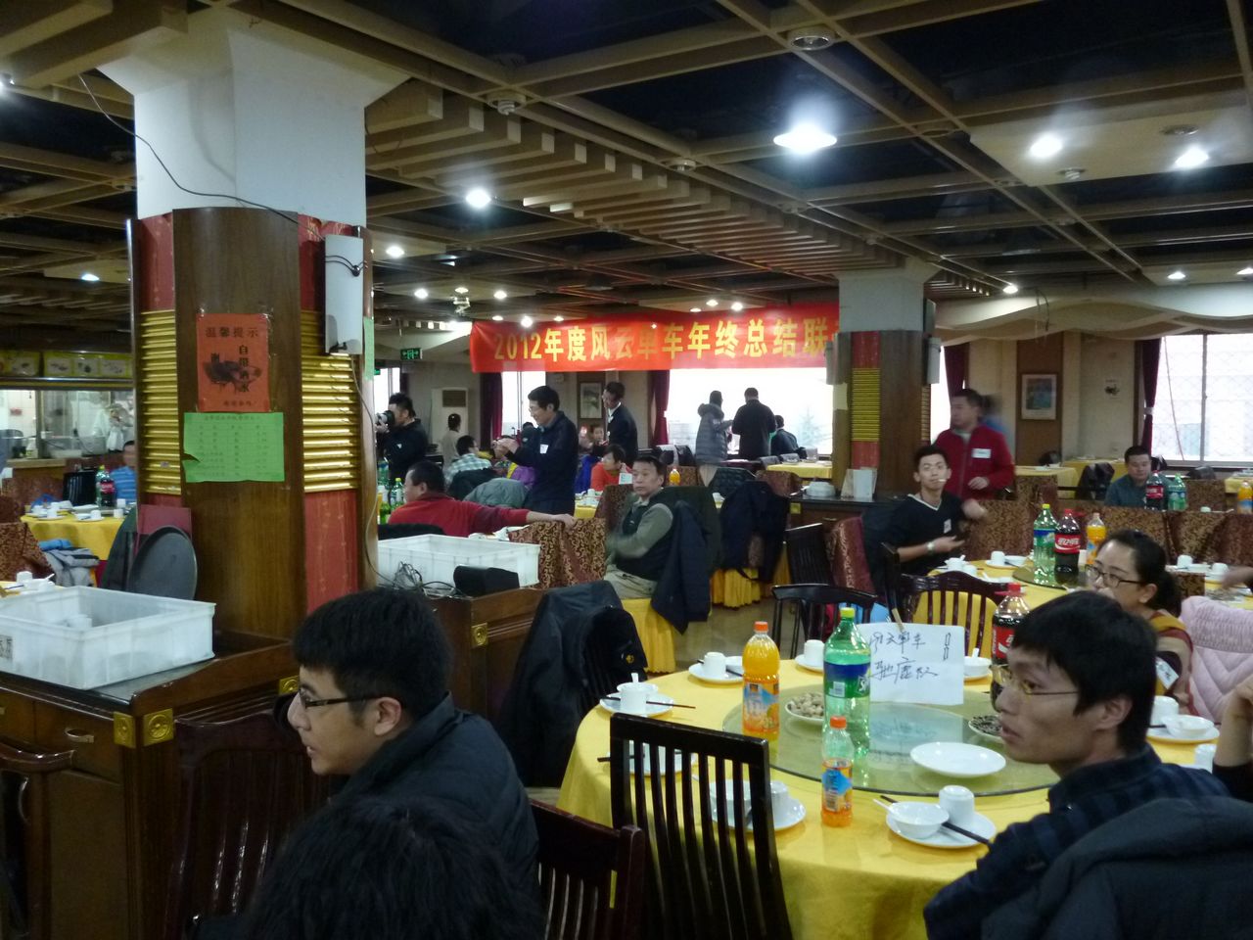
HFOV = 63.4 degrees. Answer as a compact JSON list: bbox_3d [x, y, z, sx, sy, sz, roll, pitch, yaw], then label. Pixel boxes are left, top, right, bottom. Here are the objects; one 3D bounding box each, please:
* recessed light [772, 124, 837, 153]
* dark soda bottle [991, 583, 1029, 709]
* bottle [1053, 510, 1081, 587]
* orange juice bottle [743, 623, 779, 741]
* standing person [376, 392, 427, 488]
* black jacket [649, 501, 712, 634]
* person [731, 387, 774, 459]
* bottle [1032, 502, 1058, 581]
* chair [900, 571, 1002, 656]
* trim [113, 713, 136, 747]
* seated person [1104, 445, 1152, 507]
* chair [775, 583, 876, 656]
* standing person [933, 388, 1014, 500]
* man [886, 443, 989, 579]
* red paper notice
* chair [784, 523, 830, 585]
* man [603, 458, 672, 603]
[{"bbox_3d":[0.749,-1.396,4.271,0.260,0.080,0.260,0,4,0],"label":"recessed light"},{"bbox_3d":[1.021,0.469,2.661,0.112,0.330,0.112,0,4,0],"label":"dark soda bottle"},{"bbox_3d":[1.973,0.343,4.523,0.112,0.330,0.112,0,4,0],"label":"bottle"},{"bbox_3d":[0.322,0.499,2.412,0.089,0.282,0.089,1,4,12],"label":"orange juice bottle"},{"bbox_3d":[-1.680,0.252,7.534,0.500,1.660,0.520,-1,4,-15],"label":"standing person"},{"bbox_3d":[0.284,0.519,5.400,0.320,0.690,0.420,1,4,12],"label":"black jacket"},{"bbox_3d":[1.650,-0.191,13.317,0.560,1.765,0.380,0,4,-6],"label":"person"},{"bbox_3d":[1.869,0.326,4.504,0.107,0.335,0.107,2,4,24],"label":"bottle"},{"bbox_3d":[1.056,0.868,3.373,0.440,0.970,0.500,2,4,25],"label":"chair"},{"bbox_3d":[-1.217,0.632,2.460,0.085,0.080,0.012,3,5,34],"label":"trim"},{"bbox_3d":[3.776,0.444,7.527,0.560,1.280,0.700,1,4,20],"label":"seated person"},{"bbox_3d":[0.646,0.905,3.597,0.450,0.890,0.500,2,4,25],"label":"chair"},{"bbox_3d":[2.152,0.320,6.250,0.550,1.660,0.380,1,4,18],"label":"standing person"},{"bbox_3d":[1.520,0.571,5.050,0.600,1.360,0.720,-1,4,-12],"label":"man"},{"bbox_3d":[-1.185,-0.324,3.060,0.212,0.297,0.015,-1,4,-11],"label":"red paper notice"},{"bbox_3d":[1.053,0.772,4.822,0.500,0.970,0.430,3,5,37],"label":"chair"},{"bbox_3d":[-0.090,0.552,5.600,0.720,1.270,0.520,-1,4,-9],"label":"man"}]

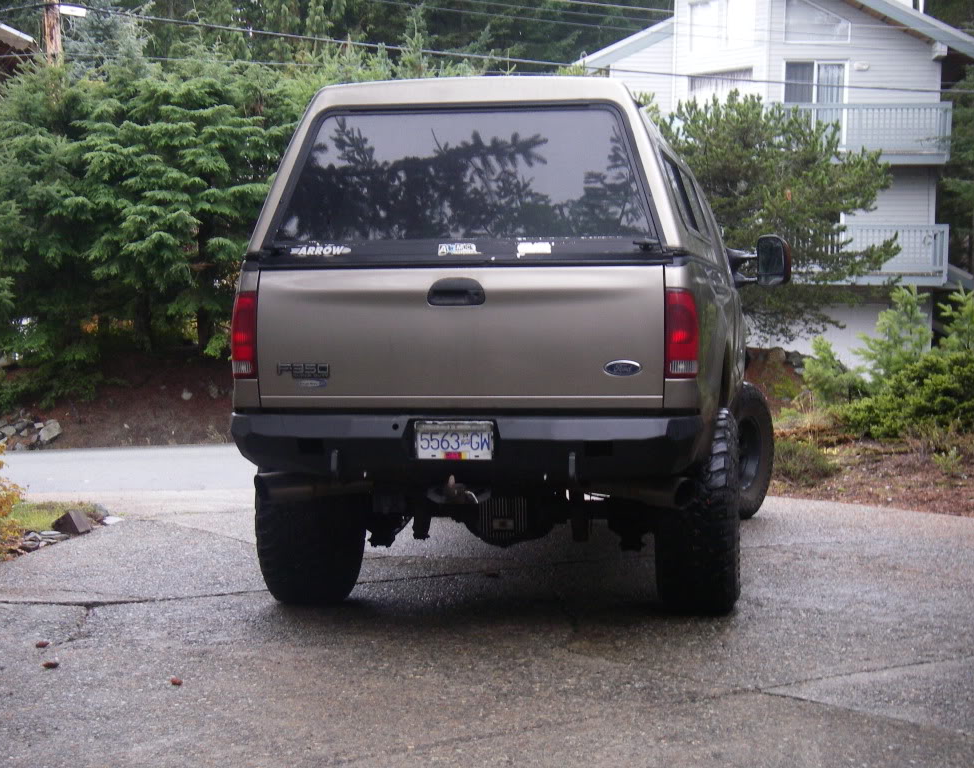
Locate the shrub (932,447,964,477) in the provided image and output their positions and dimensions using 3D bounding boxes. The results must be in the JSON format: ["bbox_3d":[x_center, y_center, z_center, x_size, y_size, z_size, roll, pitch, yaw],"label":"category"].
[{"bbox_3d":[3.632,0.611,14.700,0.250,0.240,0.240,0,4,0],"label":"shrub"}]

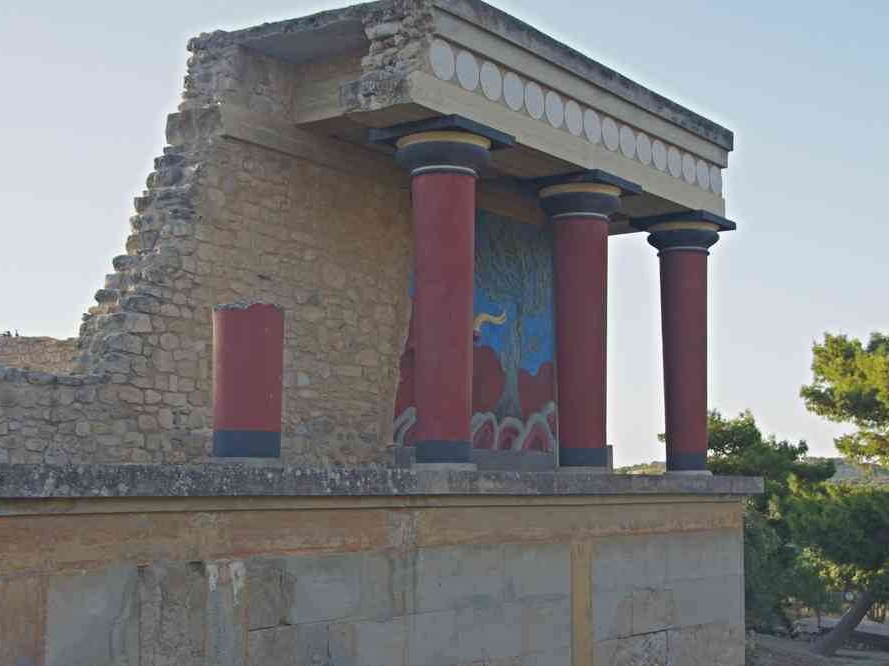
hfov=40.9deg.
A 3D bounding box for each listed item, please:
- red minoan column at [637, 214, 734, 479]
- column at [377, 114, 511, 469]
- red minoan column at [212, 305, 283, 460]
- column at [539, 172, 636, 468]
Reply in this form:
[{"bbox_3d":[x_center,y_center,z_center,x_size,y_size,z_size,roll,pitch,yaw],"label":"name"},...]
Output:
[{"bbox_3d":[2.750,0.133,13.622,0.884,2.850,0.827,0,-7,0],"label":"red minoan column"},{"bbox_3d":[-0.012,-0.308,10.250,0.884,2.850,0.827,-6,-9,39],"label":"column"},{"bbox_3d":[-1.387,0.359,8.467,0.490,1.064,0.490,0,-7,0],"label":"red minoan column"},{"bbox_3d":[1.378,-0.086,11.947,0.884,2.850,0.827,0,-7,0],"label":"column"}]

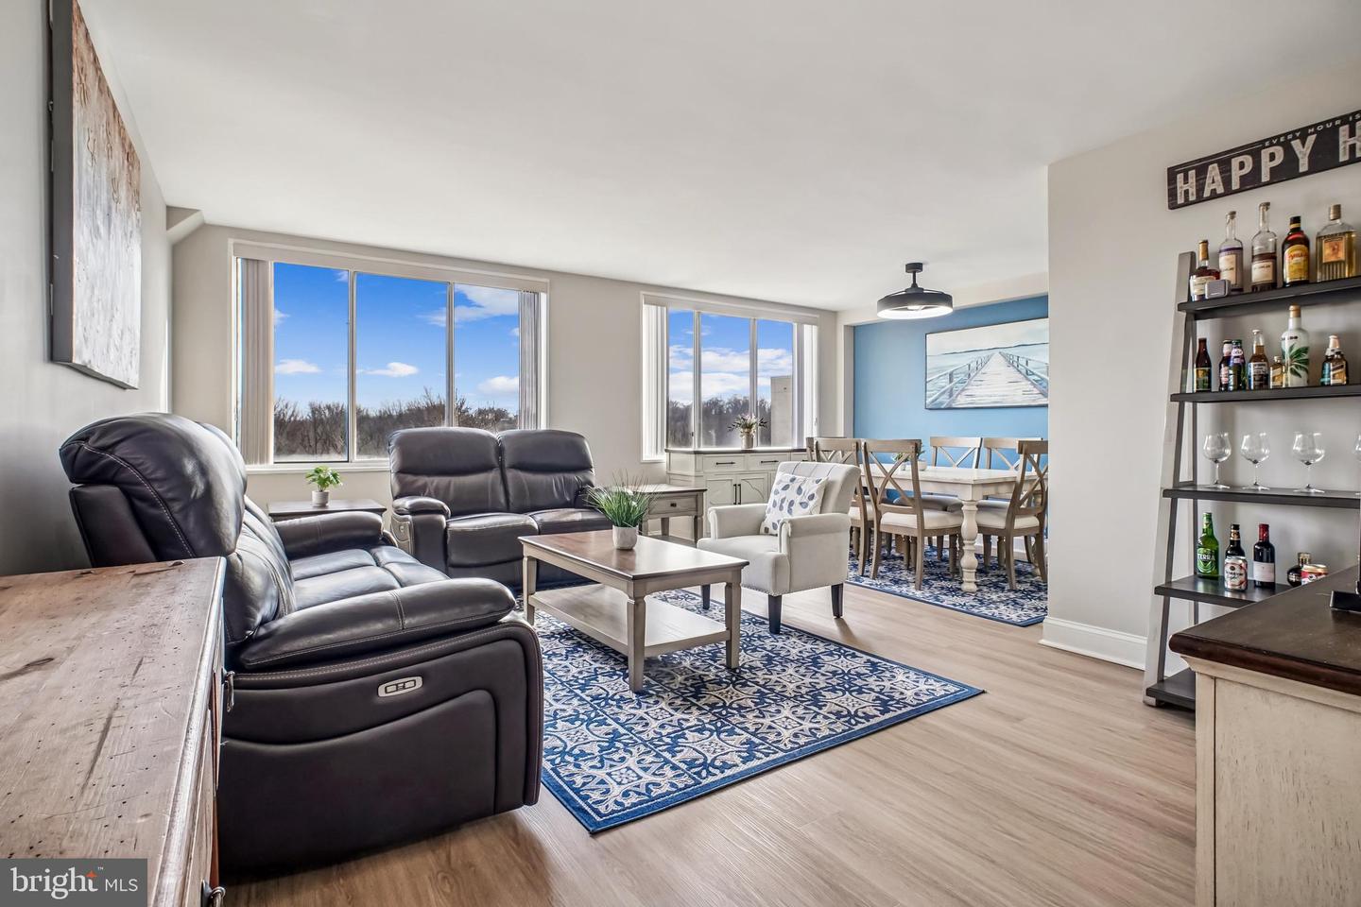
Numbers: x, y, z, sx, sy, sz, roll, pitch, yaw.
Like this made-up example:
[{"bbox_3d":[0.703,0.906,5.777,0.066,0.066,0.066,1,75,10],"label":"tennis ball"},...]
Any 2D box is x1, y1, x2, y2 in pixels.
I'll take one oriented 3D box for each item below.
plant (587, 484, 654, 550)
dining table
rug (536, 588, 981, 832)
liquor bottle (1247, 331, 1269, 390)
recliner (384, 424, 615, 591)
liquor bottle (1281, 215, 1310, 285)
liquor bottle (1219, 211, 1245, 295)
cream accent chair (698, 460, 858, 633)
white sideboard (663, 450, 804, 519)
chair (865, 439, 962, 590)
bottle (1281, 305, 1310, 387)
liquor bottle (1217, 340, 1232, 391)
[{"bbox_3d":[-0.288,0.309,3.056,0.330,0.340,0.330,0,1,0],"label":"plant"},{"bbox_3d":[1.974,0.529,4.989,1.060,0.766,1.620,-1,2,-32],"label":"dining table"},{"bbox_3d":[-0.199,0.964,3.203,1.820,0.010,2.680,-1,2,-34],"label":"rug"},{"bbox_3d":[2.180,-0.354,2.286,0.060,0.230,0.060,-1,1,-30],"label":"liquor bottle"},{"bbox_3d":[-1.195,0.383,4.495,1.660,1.090,0.950,-1,2,-32],"label":"recliner"},{"bbox_3d":[2.232,-0.720,2.196,0.072,0.272,0.072,-1,2,-35],"label":"liquor bottle"},{"bbox_3d":[2.166,-0.794,2.376,0.075,0.320,0.075,-1,1,-30],"label":"liquor bottle"},{"bbox_3d":[0.596,0.504,3.599,0.750,0.875,0.720,-1,2,-35],"label":"cream accent chair"},{"bbox_3d":[0.690,0.425,5.640,1.580,0.930,0.460,-1,1,-31],"label":"white sideboard"},{"bbox_3d":[1.695,0.405,4.390,0.560,1.010,0.490,-1,1,-30],"label":"chair"},{"bbox_3d":[2.309,-0.398,2.270,0.082,0.318,0.082,-1,2,-32],"label":"bottle"},{"bbox_3d":[2.121,-0.335,2.343,0.051,0.210,0.051,-1,2,-35],"label":"liquor bottle"}]

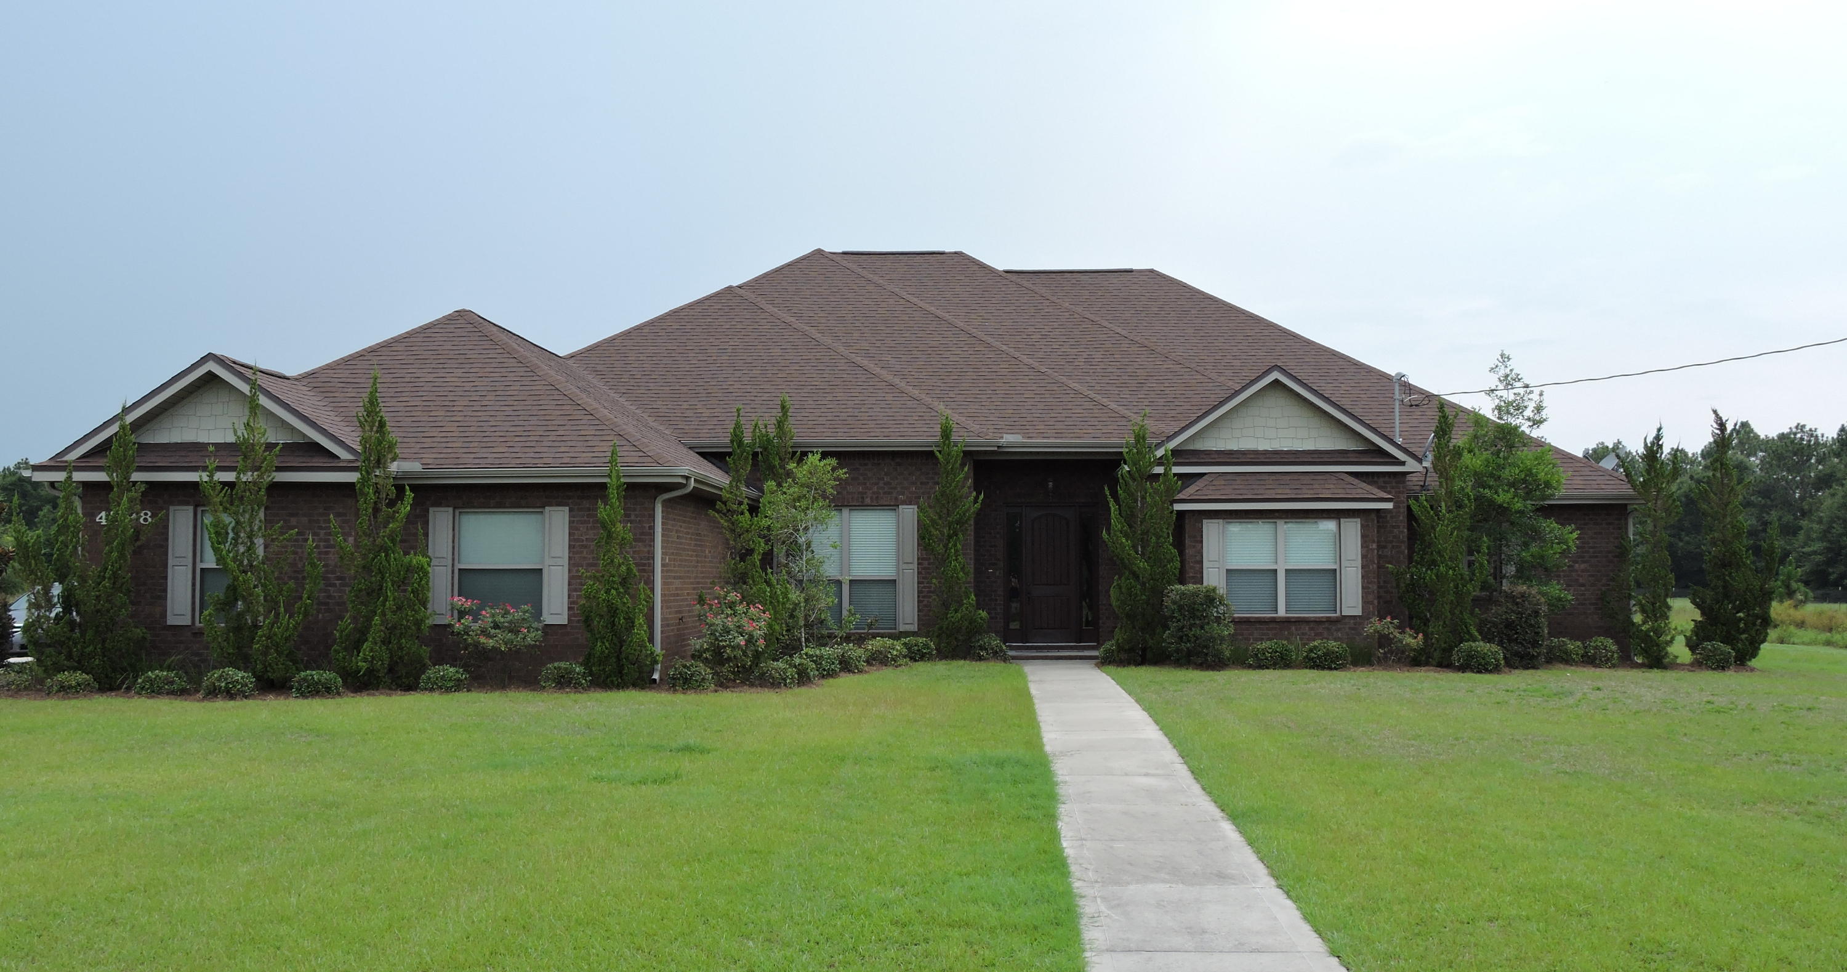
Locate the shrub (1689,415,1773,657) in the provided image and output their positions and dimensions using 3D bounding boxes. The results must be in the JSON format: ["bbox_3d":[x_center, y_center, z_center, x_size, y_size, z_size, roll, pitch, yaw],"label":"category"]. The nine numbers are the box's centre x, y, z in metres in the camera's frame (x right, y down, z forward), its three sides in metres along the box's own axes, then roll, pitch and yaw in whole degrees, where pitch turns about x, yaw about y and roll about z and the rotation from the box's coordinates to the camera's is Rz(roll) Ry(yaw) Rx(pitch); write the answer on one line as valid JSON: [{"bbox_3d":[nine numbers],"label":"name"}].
[{"bbox_3d":[13.252,0.841,28.900,1.374,4.121,1.305,0,-3,2],"label":"shrub"}]

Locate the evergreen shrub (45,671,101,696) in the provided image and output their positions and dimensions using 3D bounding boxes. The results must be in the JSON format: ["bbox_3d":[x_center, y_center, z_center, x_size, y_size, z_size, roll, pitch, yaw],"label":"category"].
[{"bbox_3d":[-10.426,2.416,21.600,0.655,0.325,0.622,0,-3,2],"label":"evergreen shrub"}]

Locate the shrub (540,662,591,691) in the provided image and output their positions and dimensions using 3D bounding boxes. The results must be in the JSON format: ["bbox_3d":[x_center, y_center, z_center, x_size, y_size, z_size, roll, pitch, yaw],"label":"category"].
[{"bbox_3d":[-4.501,2.391,22.100,0.652,0.388,0.619,0,-3,2],"label":"shrub"}]

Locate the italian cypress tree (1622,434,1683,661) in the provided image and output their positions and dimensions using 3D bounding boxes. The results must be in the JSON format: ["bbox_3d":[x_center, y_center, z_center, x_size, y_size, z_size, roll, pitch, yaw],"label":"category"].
[{"bbox_3d":[11.712,0.986,28.300,0.997,3.850,0.947,0,-3,2],"label":"italian cypress tree"}]

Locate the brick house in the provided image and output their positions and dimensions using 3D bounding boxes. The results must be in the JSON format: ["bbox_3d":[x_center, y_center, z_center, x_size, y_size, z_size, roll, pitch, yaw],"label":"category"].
[{"bbox_3d":[0.570,-0.910,33.400,23.700,8.200,21.400,0,-3,2],"label":"brick house"}]

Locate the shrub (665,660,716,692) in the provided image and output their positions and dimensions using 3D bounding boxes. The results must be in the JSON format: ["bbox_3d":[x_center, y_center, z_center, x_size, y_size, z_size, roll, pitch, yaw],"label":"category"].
[{"bbox_3d":[-2.925,2.373,22.100,0.616,0.425,0.585,0,-3,2],"label":"shrub"}]

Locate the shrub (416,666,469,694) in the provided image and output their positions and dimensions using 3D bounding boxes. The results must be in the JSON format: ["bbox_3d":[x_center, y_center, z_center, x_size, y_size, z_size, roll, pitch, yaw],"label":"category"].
[{"bbox_3d":[-5.977,2.405,21.900,0.628,0.348,0.597,0,-3,2],"label":"shrub"}]

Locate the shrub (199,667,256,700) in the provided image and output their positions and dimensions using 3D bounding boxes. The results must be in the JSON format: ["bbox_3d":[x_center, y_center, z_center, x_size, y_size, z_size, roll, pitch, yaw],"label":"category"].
[{"bbox_3d":[-8.445,2.394,21.400,0.666,0.394,0.633,0,-3,2],"label":"shrub"}]

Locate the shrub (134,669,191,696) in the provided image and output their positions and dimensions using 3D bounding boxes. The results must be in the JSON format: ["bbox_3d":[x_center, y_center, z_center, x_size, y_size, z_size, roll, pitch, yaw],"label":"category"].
[{"bbox_3d":[-9.338,2.407,21.600,0.708,0.343,0.673,0,-3,2],"label":"shrub"}]

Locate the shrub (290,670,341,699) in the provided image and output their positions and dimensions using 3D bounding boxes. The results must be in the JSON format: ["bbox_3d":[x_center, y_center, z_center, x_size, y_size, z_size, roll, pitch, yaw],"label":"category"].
[{"bbox_3d":[-7.418,2.423,21.500,0.652,0.359,0.619,0,-3,2],"label":"shrub"}]

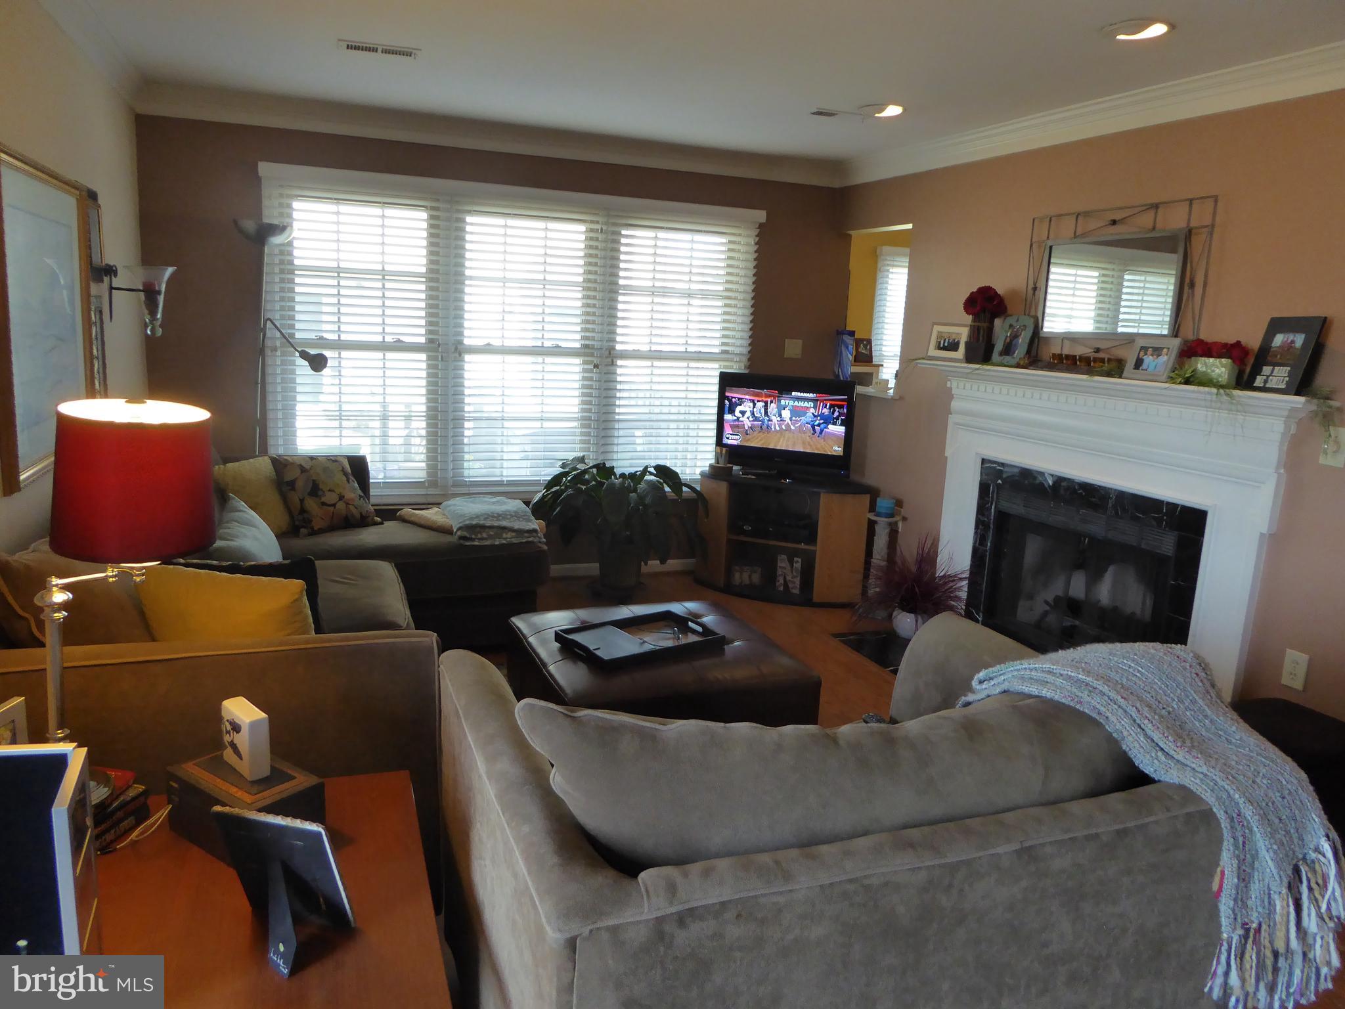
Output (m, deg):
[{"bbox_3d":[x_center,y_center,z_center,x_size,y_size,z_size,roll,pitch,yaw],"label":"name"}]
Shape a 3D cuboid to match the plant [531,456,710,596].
[{"bbox_3d":[-0.271,0.133,5.164,0.920,0.790,0.820,-2,12,-21],"label":"plant"}]

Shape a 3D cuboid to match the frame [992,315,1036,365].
[{"bbox_3d":[1.482,-0.709,4.240,0.035,0.220,0.170,15,5,-23],"label":"frame"}]

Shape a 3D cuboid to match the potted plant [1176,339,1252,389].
[{"bbox_3d":[1.859,-0.482,3.325,0.170,0.172,0.280,-2,12,-21],"label":"potted plant"}]

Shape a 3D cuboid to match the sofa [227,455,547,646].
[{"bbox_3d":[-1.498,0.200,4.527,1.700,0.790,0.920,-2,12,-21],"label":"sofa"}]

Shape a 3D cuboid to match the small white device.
[{"bbox_3d":[-0.769,0.419,1.750,0.119,0.114,0.042,13,15,43],"label":"small white device"}]

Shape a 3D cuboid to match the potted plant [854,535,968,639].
[{"bbox_3d":[1.173,0.404,4.809,0.530,0.510,0.500,-2,12,-21],"label":"potted plant"}]

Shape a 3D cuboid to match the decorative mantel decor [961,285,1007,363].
[{"bbox_3d":[1.427,-0.814,4.420,0.190,0.350,0.200,-2,12,-21],"label":"decorative mantel decor"}]

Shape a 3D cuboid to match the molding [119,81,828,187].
[{"bbox_3d":[-0.709,-1.882,5.047,3.720,0.120,0.130,-2,12,-21],"label":"molding"}]

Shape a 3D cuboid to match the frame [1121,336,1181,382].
[{"bbox_3d":[1.751,-0.529,3.536,0.030,0.167,0.207,13,6,-23],"label":"frame"}]

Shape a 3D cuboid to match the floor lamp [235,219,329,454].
[{"bbox_3d":[-1.918,-0.418,4.767,0.430,1.870,0.300,-2,12,-21],"label":"floor lamp"}]

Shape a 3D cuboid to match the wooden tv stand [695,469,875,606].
[{"bbox_3d":[0.633,0.187,5.505,0.980,0.635,0.520,8,12,23],"label":"wooden tv stand"}]

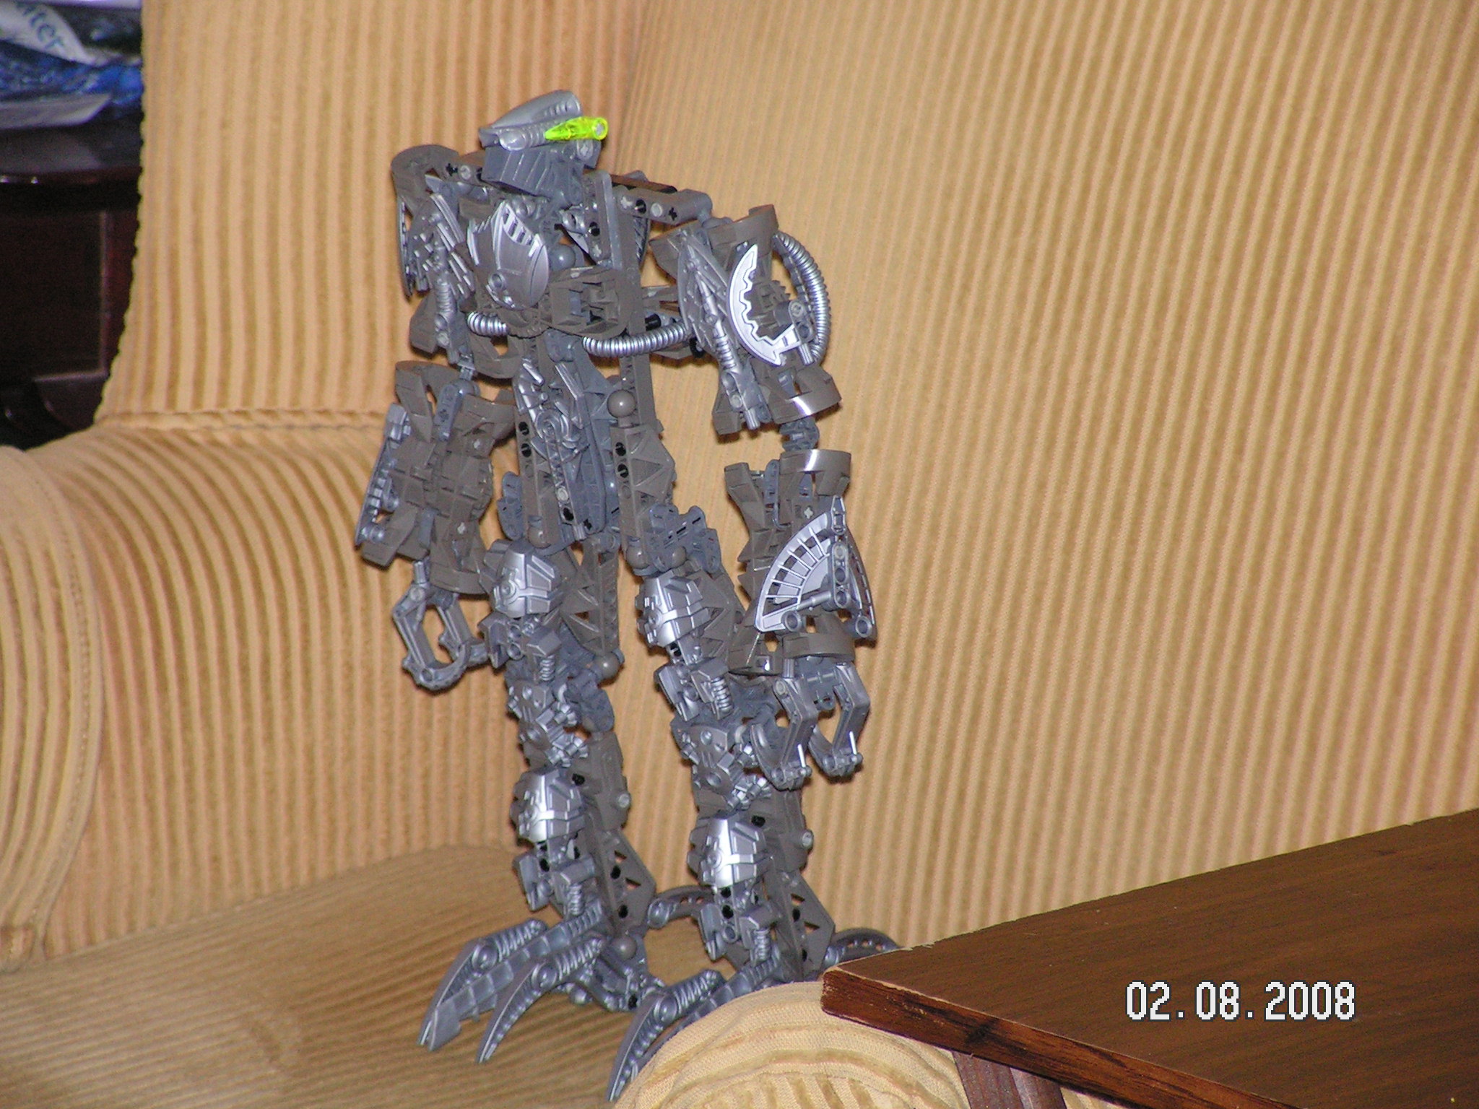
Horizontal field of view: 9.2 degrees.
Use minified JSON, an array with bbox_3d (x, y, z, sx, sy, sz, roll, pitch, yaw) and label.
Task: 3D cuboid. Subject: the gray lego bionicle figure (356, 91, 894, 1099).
[{"bbox_3d":[-0.035,0.004,3.230,0.148,0.352,0.210,-15,20,-41],"label":"gray lego bionicle figure"}]

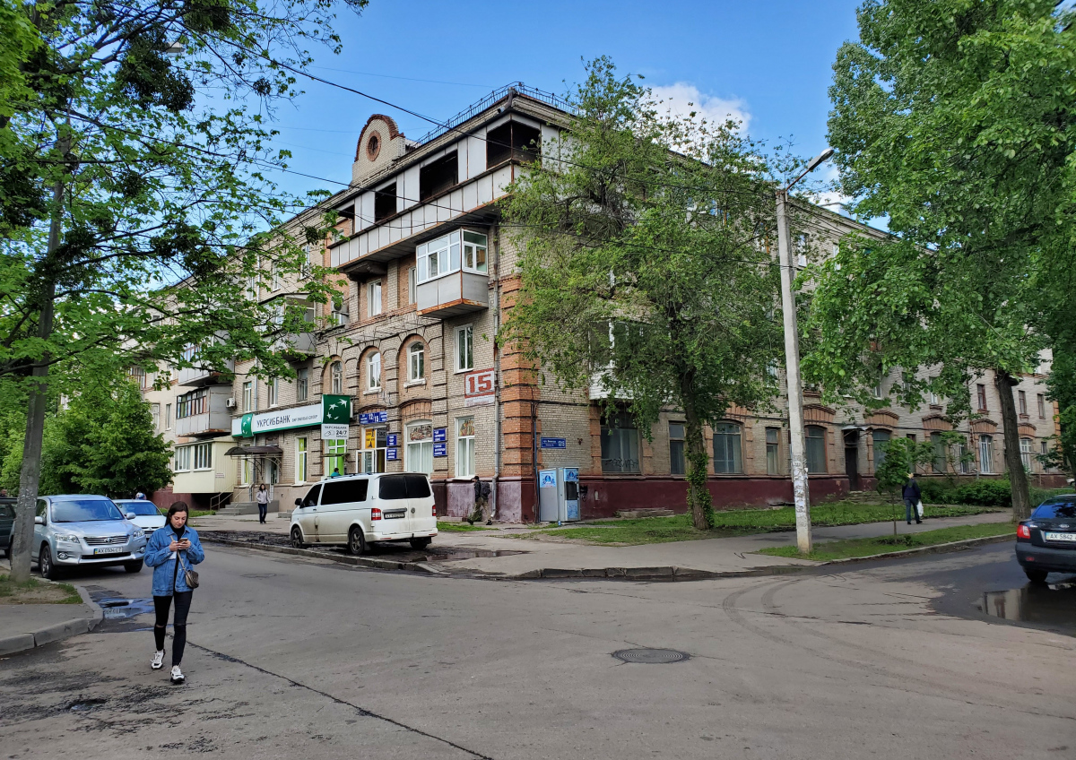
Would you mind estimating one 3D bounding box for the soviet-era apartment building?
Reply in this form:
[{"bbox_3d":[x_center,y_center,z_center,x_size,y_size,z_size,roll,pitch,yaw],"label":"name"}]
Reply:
[{"bbox_3d":[4.151,0.232,65.029,57.000,17.800,50.000,5,-9,-41],"label":"soviet-era apartment building"}]

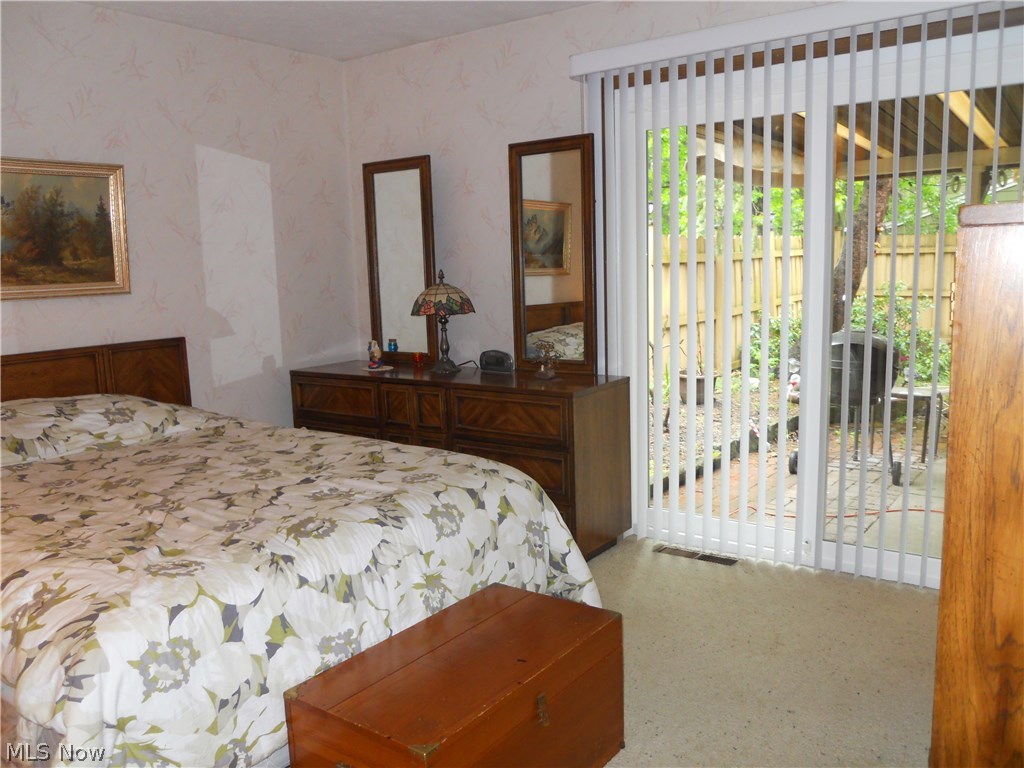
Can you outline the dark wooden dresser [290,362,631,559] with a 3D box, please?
[{"bbox_3d":[-0.306,0.333,4.179,1.758,0.773,0.503,4,11,35],"label":"dark wooden dresser"}]

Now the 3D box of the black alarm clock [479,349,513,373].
[{"bbox_3d":[-0.072,-0.119,4.184,0.173,0.103,0.068,4,11,35],"label":"black alarm clock"}]

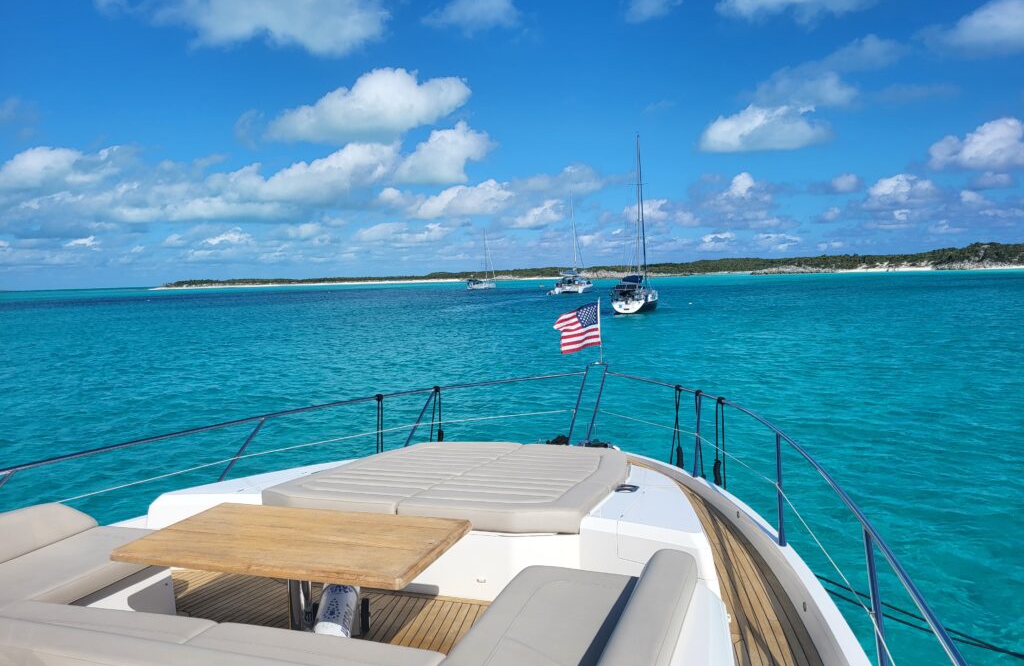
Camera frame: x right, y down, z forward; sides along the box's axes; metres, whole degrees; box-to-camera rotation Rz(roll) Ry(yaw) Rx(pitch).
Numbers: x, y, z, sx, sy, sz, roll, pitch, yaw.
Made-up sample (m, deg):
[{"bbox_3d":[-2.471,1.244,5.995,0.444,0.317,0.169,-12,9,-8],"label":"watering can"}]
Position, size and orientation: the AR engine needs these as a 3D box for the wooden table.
[{"bbox_3d":[-0.887,1.171,3.206,1.260,0.660,0.720,0,4,18],"label":"wooden table"}]

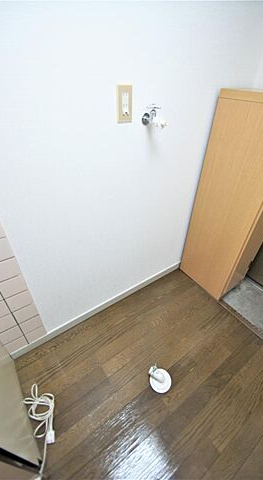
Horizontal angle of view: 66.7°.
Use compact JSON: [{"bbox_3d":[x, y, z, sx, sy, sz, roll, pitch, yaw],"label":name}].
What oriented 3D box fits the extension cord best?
[{"bbox_3d":[-0.390,0.795,0.893,0.123,0.040,0.309,-22,42,-29],"label":"extension cord"}]

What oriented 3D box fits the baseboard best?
[{"bbox_3d":[-0.112,0.424,1.398,1.306,0.061,0.012,-22,42,-29],"label":"baseboard"}]

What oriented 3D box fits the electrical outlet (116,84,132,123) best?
[{"bbox_3d":[-0.022,-0.516,0.763,0.071,0.120,0.012,-22,42,-29],"label":"electrical outlet"}]

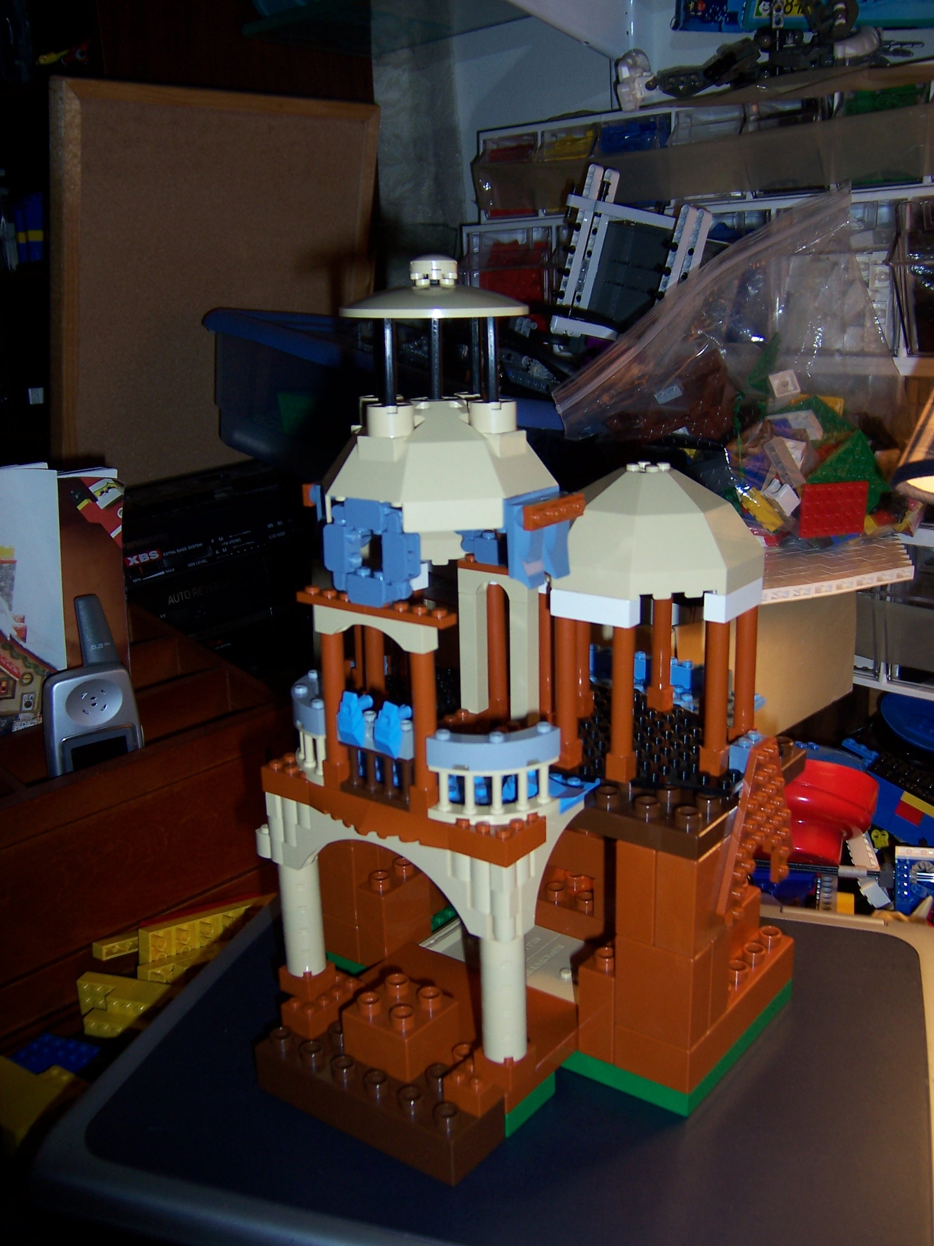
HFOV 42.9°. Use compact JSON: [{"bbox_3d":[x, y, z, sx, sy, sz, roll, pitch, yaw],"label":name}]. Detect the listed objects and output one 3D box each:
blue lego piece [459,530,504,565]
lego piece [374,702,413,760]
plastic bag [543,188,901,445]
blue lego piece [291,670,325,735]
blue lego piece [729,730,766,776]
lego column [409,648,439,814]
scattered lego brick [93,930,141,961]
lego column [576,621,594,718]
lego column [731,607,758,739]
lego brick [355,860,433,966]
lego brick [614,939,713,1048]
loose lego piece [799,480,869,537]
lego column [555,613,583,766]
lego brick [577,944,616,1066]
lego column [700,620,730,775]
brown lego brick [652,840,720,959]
[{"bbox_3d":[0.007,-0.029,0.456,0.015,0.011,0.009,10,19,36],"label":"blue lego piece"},{"bbox_3d":[-0.025,0.036,0.405,0.011,0.018,0.013,11,20,36],"label":"lego piece"},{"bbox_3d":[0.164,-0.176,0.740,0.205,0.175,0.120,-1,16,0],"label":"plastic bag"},{"bbox_3d":[-0.057,0.030,0.451,0.032,0.011,0.032,10,19,36],"label":"blue lego piece"},{"bbox_3d":[0.106,0.048,0.449,0.008,0.011,0.016,10,19,36],"label":"blue lego piece"},{"bbox_3d":[-0.015,0.036,0.398,0.008,0.058,0.008,10,19,36],"label":"lego column"},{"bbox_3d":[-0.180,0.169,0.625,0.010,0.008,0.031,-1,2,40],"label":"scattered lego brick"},{"bbox_3d":[0.048,0.011,0.496,0.008,0.058,0.008,10,19,36],"label":"lego column"},{"bbox_3d":[0.105,0.024,0.449,0.008,0.058,0.008,10,19,36],"label":"lego column"},{"bbox_3d":[-0.032,0.129,0.531,0.016,0.042,0.032,11,20,36],"label":"lego brick"},{"bbox_3d":[0.073,0.133,0.443,0.032,0.041,0.016,10,19,36],"label":"lego brick"},{"bbox_3d":[0.219,-0.068,0.709,0.048,0.032,0.005,-6,15,-22],"label":"loose lego piece"},{"bbox_3d":[0.037,0.026,0.444,0.008,0.058,0.008,10,19,36],"label":"lego column"},{"bbox_3d":[0.059,0.146,0.468,0.016,0.043,0.032,10,19,36],"label":"lego brick"},{"bbox_3d":[0.091,0.027,0.434,0.008,0.058,0.008,10,19,36],"label":"lego column"},{"bbox_3d":[0.083,0.094,0.432,0.016,0.042,0.032,11,20,36],"label":"brown lego brick"}]

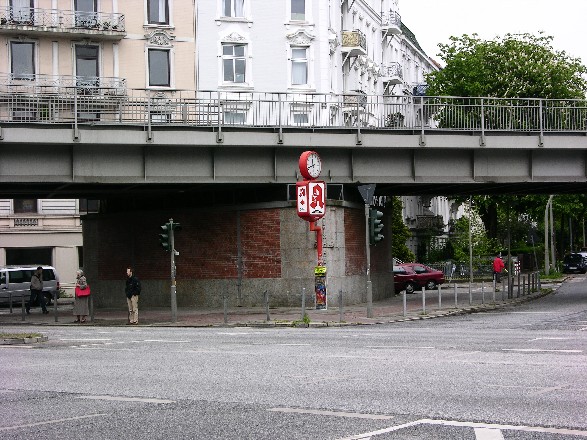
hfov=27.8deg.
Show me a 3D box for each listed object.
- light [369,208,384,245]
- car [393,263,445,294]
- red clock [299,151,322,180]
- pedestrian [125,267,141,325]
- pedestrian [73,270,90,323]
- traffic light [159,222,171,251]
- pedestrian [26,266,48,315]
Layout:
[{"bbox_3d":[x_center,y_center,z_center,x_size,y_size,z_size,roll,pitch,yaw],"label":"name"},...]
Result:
[{"bbox_3d":[2.670,0.237,38.000,0.470,1.120,0.380,-1,-2,-12],"label":"light"},{"bbox_3d":[5.792,2.878,59.000,1.700,1.380,4.200,-3,-3,34],"label":"car"},{"bbox_3d":[0.634,-2.028,44.000,0.300,1.020,1.020,-3,-3,35],"label":"red clock"},{"bbox_3d":[-4.962,2.328,36.600,0.340,1.790,0.500,1,-3,-44],"label":"pedestrian"},{"bbox_3d":[-6.602,2.391,37.100,0.420,1.670,0.500,0,-3,-33],"label":"pedestrian"},{"bbox_3d":[-4.025,0.542,37.200,0.380,0.870,0.290,-1,-2,9],"label":"traffic light"},{"bbox_3d":[-9.548,2.639,44.300,0.760,1.770,0.520,-2,-2,15],"label":"pedestrian"}]

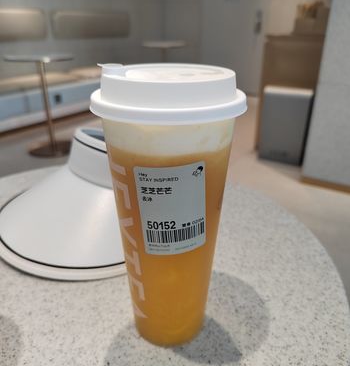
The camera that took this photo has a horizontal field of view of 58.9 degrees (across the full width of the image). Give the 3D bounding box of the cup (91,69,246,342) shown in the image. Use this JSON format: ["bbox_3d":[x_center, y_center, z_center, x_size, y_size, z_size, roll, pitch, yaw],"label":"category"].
[{"bbox_3d":[-0.004,0.026,0.229,0.095,0.203,0.095,0,26,0],"label":"cup"}]

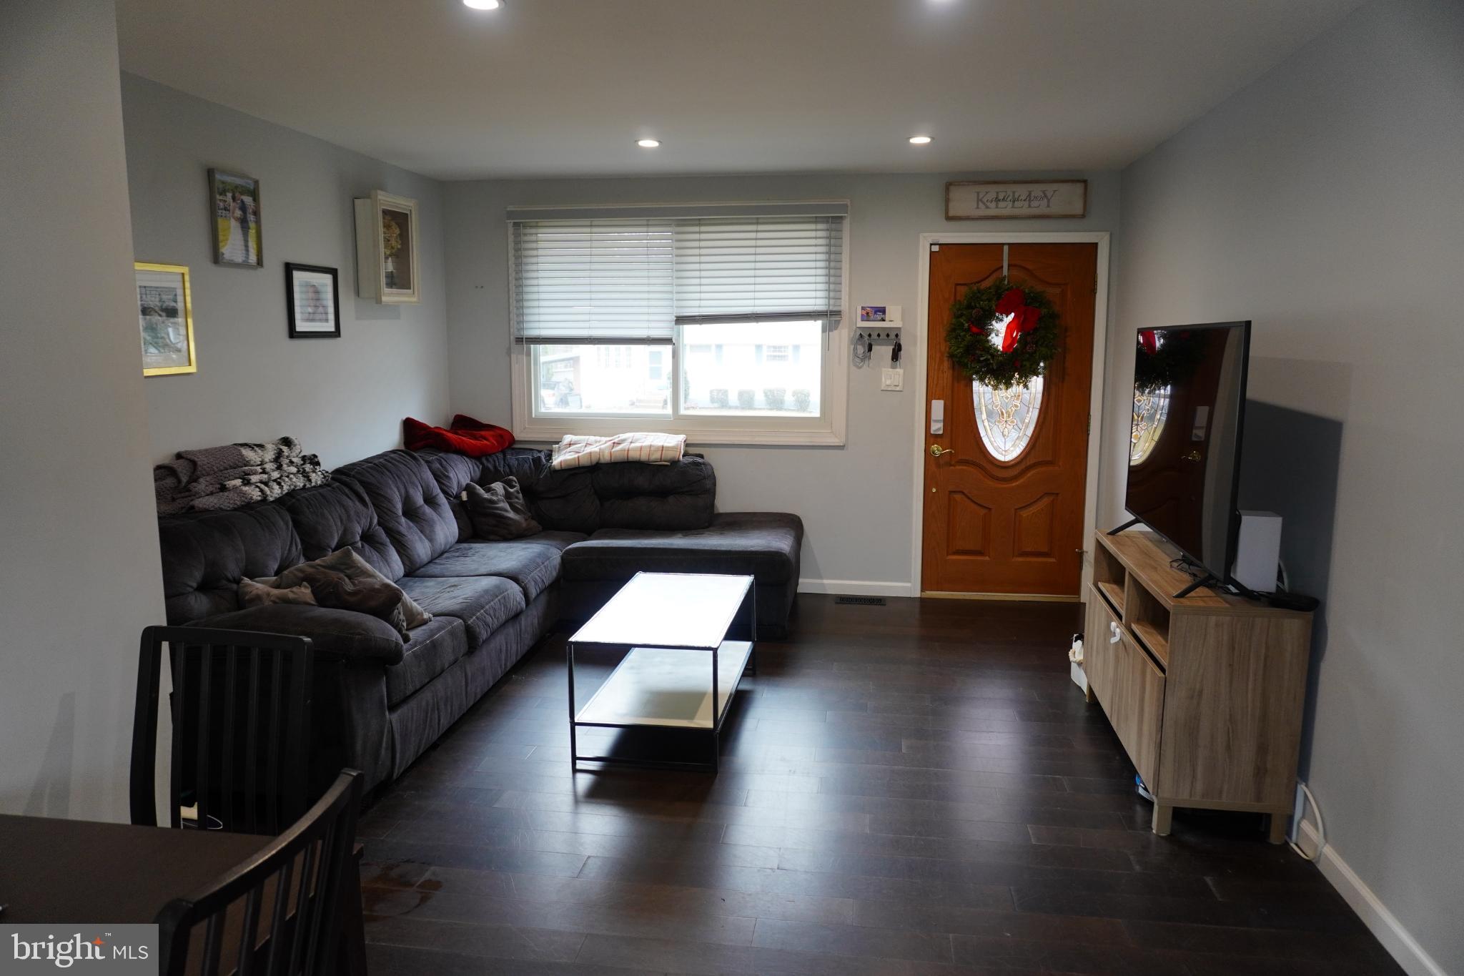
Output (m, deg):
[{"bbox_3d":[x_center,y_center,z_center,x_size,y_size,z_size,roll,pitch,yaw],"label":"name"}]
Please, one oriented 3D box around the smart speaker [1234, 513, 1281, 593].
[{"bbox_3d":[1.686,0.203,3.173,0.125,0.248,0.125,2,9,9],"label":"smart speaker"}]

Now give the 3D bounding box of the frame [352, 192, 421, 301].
[{"bbox_3d":[-1.826,-1.253,5.173,0.136,0.565,0.427,1,9,8],"label":"frame"}]

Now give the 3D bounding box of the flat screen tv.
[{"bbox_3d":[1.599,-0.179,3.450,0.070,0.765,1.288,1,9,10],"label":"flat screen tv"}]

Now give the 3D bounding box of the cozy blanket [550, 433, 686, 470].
[{"bbox_3d":[-0.654,-0.219,5.652,0.760,0.185,0.390,2,9,9],"label":"cozy blanket"}]

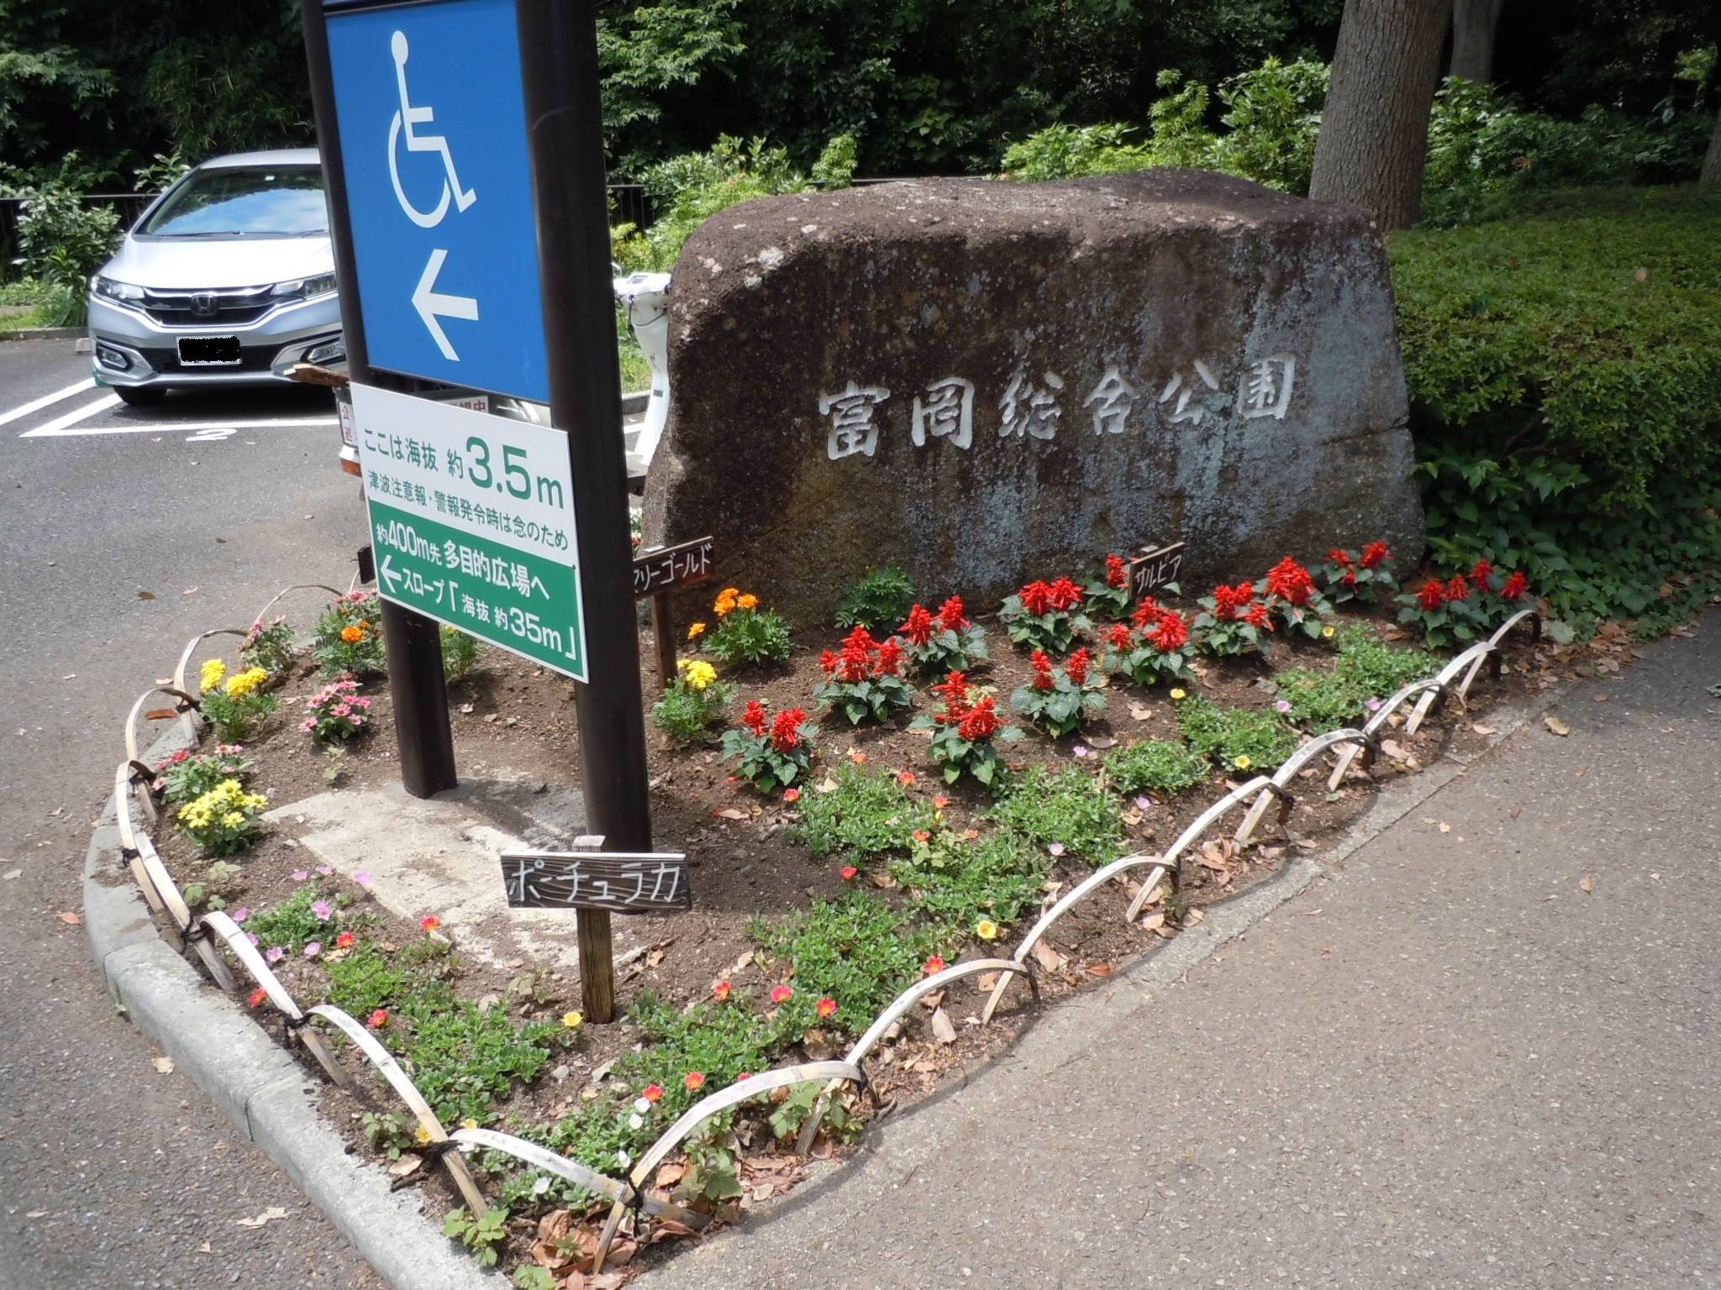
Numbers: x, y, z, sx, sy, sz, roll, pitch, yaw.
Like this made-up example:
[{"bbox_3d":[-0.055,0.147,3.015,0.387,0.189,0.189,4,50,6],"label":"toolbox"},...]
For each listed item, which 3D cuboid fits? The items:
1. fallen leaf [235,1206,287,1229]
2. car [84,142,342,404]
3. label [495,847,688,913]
[{"bbox_3d":[-0.892,0.854,2.077,0.070,0.012,0.037,-13,23,-32],"label":"fallen leaf"},{"bbox_3d":[-3.862,-2.624,9.621,1.695,1.525,3.990,-2,20,-5],"label":"car"},{"bbox_3d":[-0.422,0.379,2.241,0.298,0.097,0.018,-1,21,4],"label":"label"}]

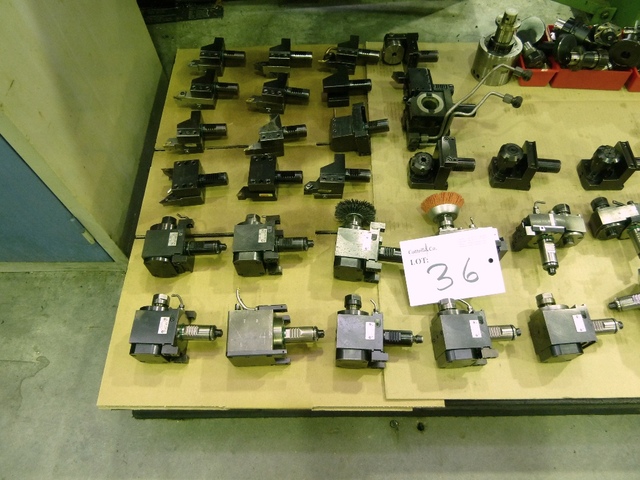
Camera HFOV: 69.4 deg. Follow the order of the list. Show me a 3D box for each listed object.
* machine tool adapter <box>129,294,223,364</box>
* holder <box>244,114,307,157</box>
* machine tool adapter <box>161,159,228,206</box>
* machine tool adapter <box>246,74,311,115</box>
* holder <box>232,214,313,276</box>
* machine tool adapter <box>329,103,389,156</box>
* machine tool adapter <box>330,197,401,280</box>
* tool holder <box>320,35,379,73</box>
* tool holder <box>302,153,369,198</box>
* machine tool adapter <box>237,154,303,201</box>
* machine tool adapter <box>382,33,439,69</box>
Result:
[{"bbox_3d":[-0.275,0.174,0.929,0.166,0.075,0.126,0,59,2],"label":"machine tool adapter"},{"bbox_3d":[-0.108,-0.263,1.156,0.155,0.060,0.082,-7,60,-3],"label":"holder"},{"bbox_3d":[-0.306,-0.139,1.126,0.169,0.062,0.089,-4,59,-1],"label":"machine tool adapter"},{"bbox_3d":[-0.103,-0.375,1.175,0.158,0.061,0.090,6,62,4],"label":"machine tool adapter"},{"bbox_3d":[-0.097,0.006,1.024,0.169,0.075,0.128,-1,59,2],"label":"holder"},{"bbox_3d":[0.103,-0.285,1.193,0.156,0.072,0.117,-3,59,0],"label":"machine tool adapter"},{"bbox_3d":[0.114,0.004,0.947,0.164,0.090,0.152,4,61,3],"label":"machine tool adapter"},{"bbox_3d":[0.086,-0.519,1.300,0.170,0.060,0.089,-1,60,1],"label":"tool holder"},{"bbox_3d":[0.042,-0.148,1.088,0.155,0.060,0.084,0,60,1],"label":"tool holder"},{"bbox_3d":[-0.121,-0.152,1.127,0.160,0.062,0.097,-1,59,2],"label":"machine tool adapter"},{"bbox_3d":[0.253,-0.524,1.294,0.157,0.070,0.083,-1,60,1],"label":"machine tool adapter"}]

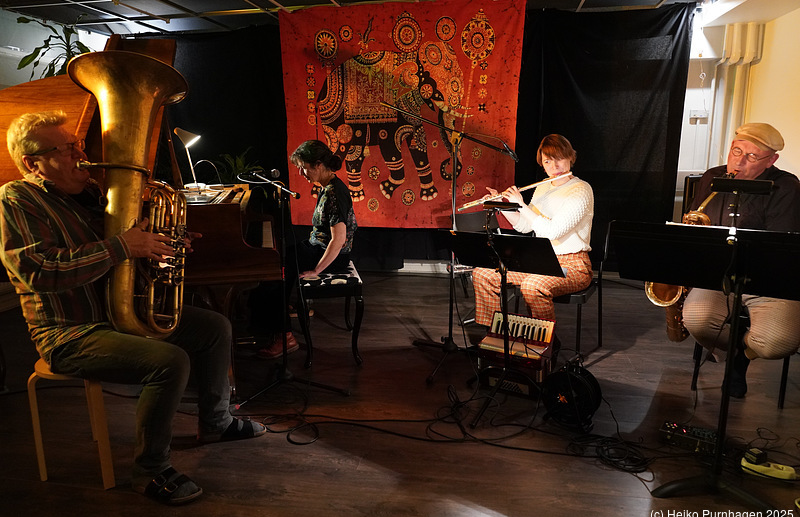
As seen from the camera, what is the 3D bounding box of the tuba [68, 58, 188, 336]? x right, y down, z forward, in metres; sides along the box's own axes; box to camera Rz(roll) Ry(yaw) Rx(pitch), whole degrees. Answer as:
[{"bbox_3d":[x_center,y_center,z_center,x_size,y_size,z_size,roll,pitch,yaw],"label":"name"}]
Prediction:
[{"bbox_3d":[-0.965,-0.205,1.974,0.430,1.030,0.420,5,10,-1],"label":"tuba"}]

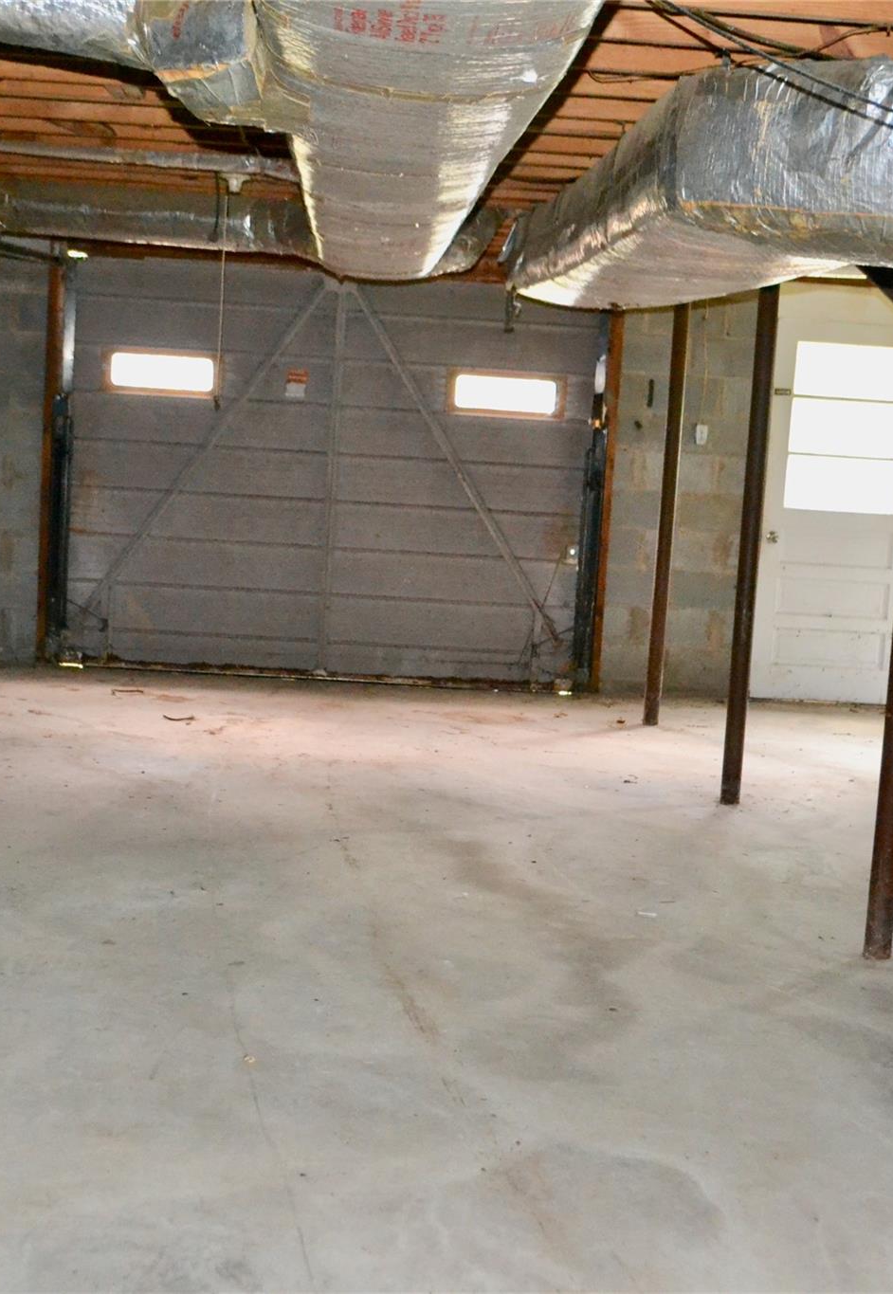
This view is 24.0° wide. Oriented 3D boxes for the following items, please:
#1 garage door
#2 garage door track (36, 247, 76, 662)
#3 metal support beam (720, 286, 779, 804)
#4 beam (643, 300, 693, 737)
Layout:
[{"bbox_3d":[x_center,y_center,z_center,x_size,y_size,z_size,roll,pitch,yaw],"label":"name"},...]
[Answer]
[{"bbox_3d":[-0.544,-0.889,10.884,2.740,2.130,0.080,3,6,-6],"label":"garage door"},{"bbox_3d":[-1.962,-0.935,10.657,0.140,2.100,0.120,3,6,-6],"label":"garage door track"},{"bbox_3d":[1.158,-0.447,7.972,0.076,2.100,0.076,3,6,-6],"label":"metal support beam"},{"bbox_3d":[1.046,-0.676,9.974,0.075,2.100,0.075,3,6,-6],"label":"beam"}]

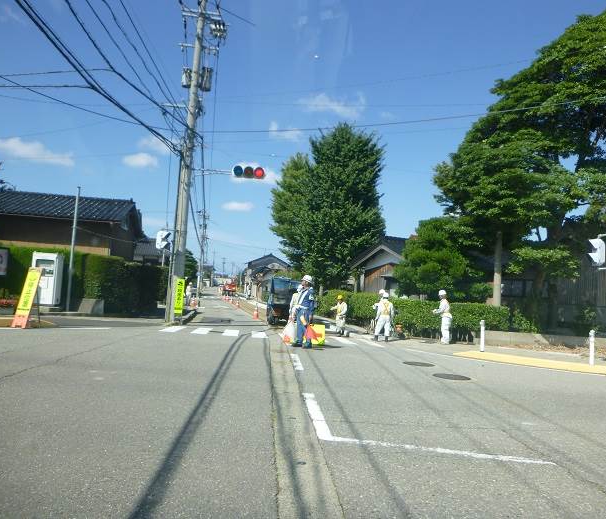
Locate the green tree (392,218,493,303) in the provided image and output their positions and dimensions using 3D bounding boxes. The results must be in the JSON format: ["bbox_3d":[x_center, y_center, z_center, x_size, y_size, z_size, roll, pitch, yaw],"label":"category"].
[{"bbox_3d":[5.542,0.540,20.000,3.800,4.500,3.600,3,-3,0],"label":"green tree"}]

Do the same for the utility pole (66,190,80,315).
[{"bbox_3d":[-9.188,-0.390,20.000,0.130,5.000,0.130,3,-4,0],"label":"utility pole"}]

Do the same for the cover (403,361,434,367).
[{"bbox_3d":[2.426,2.191,10.500,0.650,0.030,0.650,3,-3,0],"label":"cover"}]

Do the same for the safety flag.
[{"bbox_3d":[0.216,1.765,12.000,0.380,0.400,0.140,3,-3,0],"label":"safety flag"}]

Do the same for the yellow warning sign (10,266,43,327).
[{"bbox_3d":[-7.488,1.048,13.647,0.520,1.640,0.460,1,-3,23],"label":"yellow warning sign"}]

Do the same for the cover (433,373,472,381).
[{"bbox_3d":[2.600,2.034,8.691,0.660,0.030,0.660,3,-4,0],"label":"cover"}]

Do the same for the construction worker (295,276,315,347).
[{"bbox_3d":[0.048,1.238,11.900,0.430,1.730,0.530,6,-5,-35],"label":"construction worker"}]

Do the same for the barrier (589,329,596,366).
[{"bbox_3d":[6.314,1.941,10.900,0.115,0.790,0.115,3,-3,0],"label":"barrier"}]

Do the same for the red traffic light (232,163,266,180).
[{"bbox_3d":[-1.814,-2.924,16.700,1.120,0.400,0.320,3,-4,-6],"label":"red traffic light"}]

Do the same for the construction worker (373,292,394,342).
[{"bbox_3d":[2.545,1.834,15.800,0.640,1.580,0.450,3,-3,3],"label":"construction worker"}]

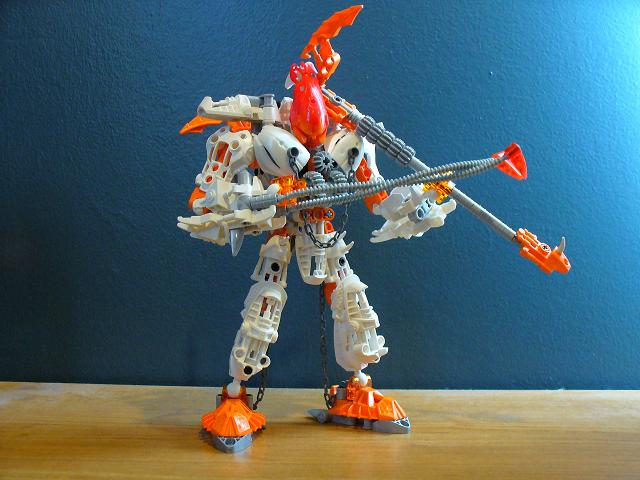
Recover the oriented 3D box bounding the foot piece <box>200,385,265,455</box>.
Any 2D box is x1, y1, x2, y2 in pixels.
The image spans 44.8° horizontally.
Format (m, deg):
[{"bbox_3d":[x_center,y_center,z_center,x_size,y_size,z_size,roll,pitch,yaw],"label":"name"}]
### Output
[{"bbox_3d":[-0.054,0.110,0.492,0.041,0.034,0.063,0,2,-5],"label":"foot piece"}]

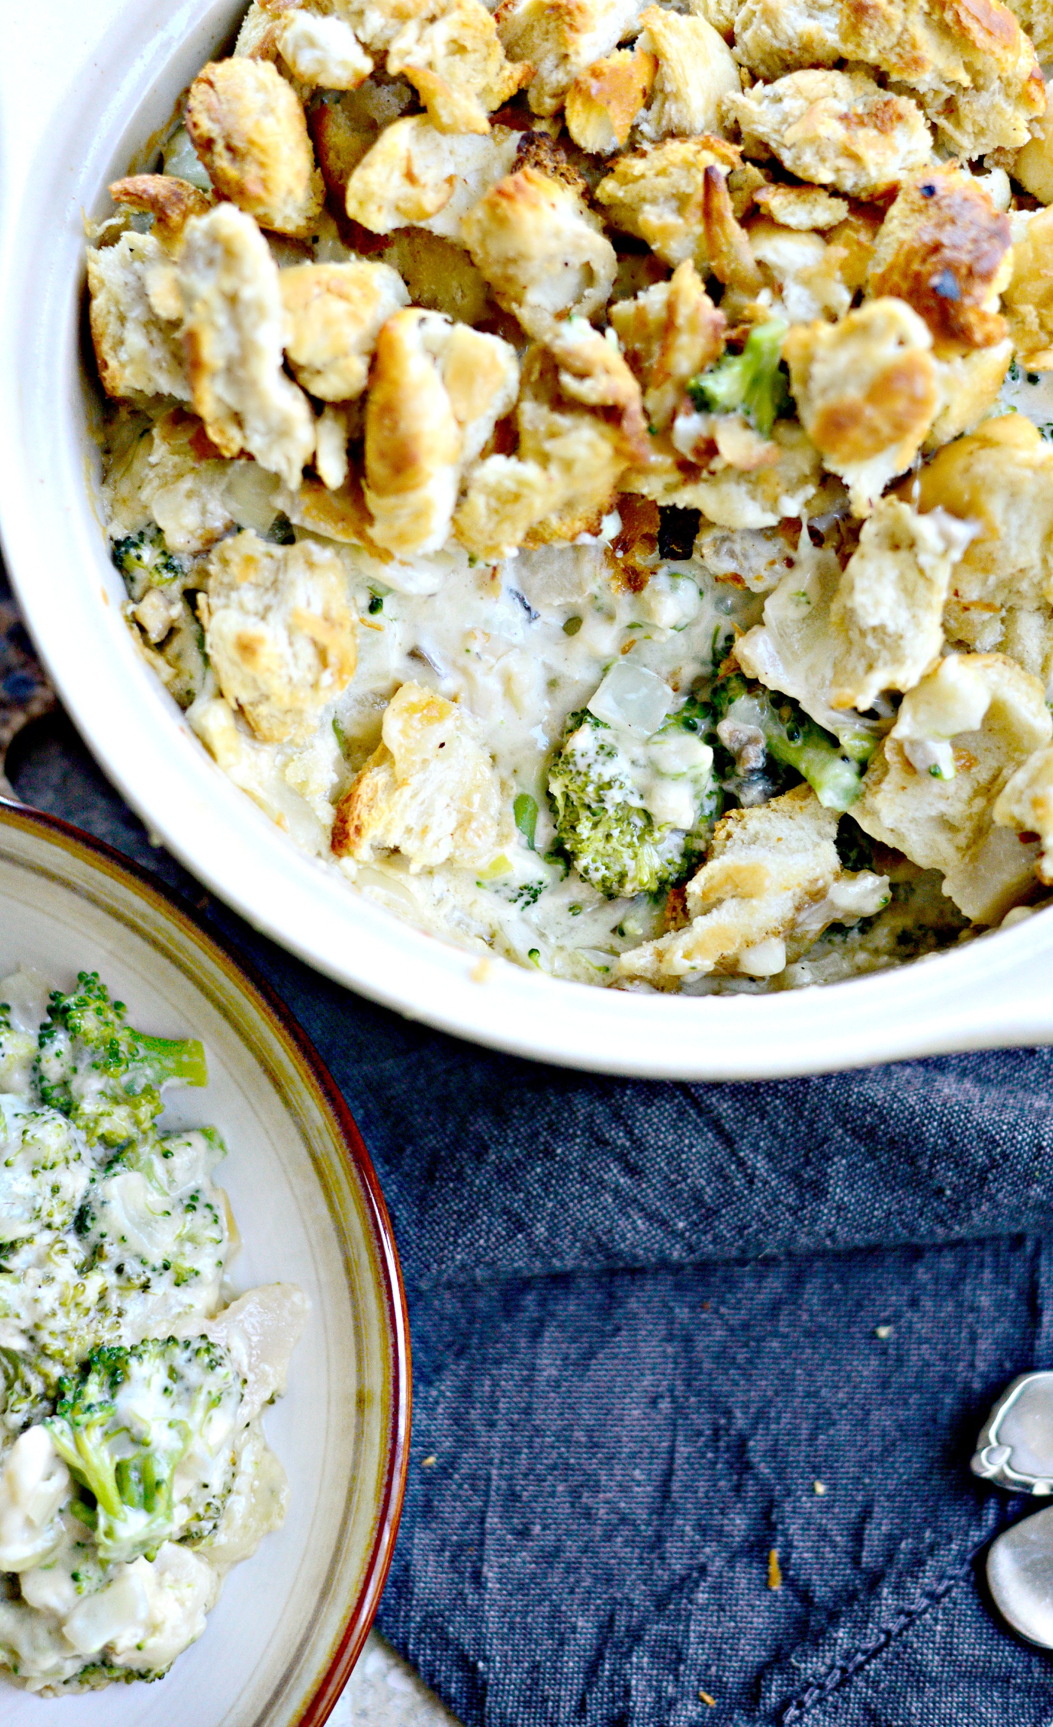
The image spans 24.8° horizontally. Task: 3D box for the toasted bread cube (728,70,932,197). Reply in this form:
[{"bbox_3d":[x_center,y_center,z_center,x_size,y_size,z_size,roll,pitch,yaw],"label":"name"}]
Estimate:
[{"bbox_3d":[0.059,-0.142,0.468,0.037,0.022,0.020,15,76,4],"label":"toasted bread cube"}]

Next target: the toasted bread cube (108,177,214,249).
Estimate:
[{"bbox_3d":[-0.072,-0.128,0.475,0.022,0.017,0.014,15,76,4],"label":"toasted bread cube"}]

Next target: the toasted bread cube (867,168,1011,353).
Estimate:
[{"bbox_3d":[0.080,-0.116,0.462,0.025,0.022,0.029,10,76,2],"label":"toasted bread cube"}]

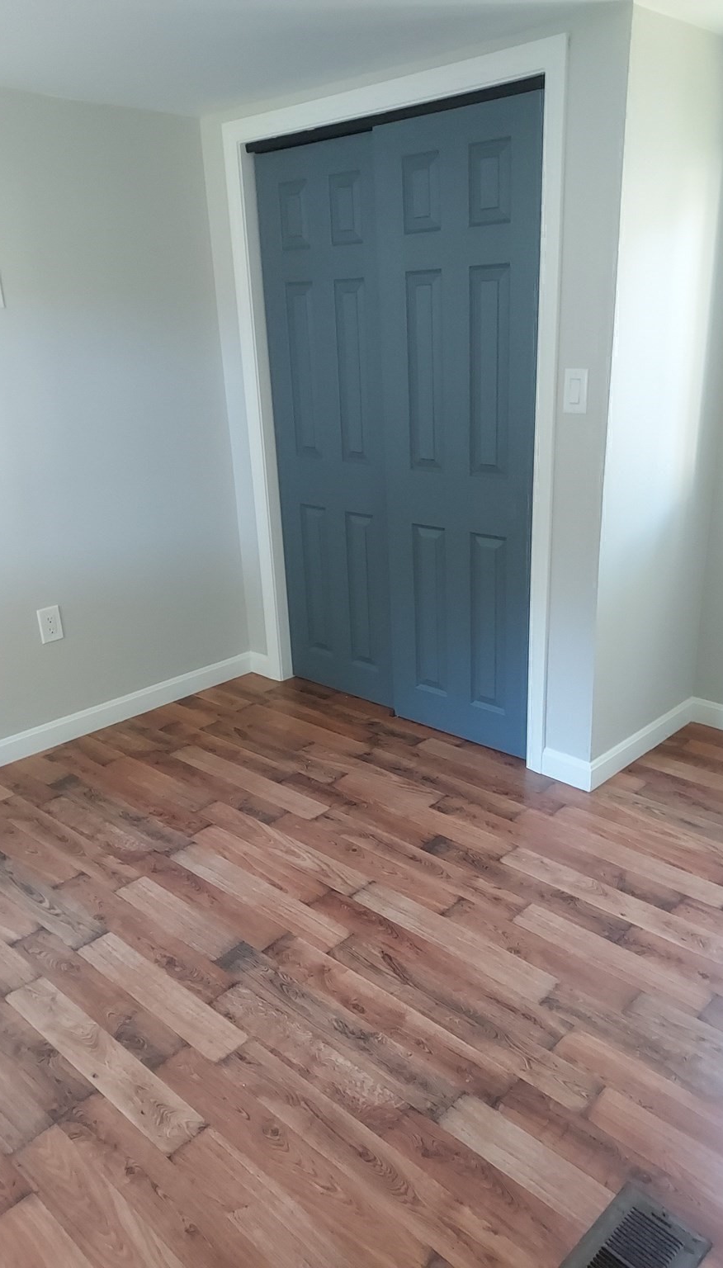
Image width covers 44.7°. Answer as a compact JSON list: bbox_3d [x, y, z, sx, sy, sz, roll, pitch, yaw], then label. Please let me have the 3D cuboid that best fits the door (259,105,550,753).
[{"bbox_3d":[0.114,-0.633,3.052,1.210,1.985,0.080,15,27,40],"label":"door"}]

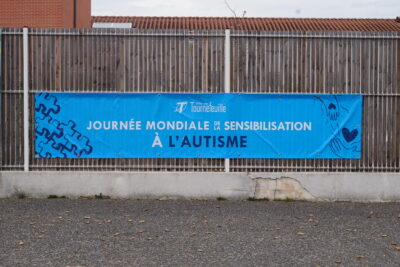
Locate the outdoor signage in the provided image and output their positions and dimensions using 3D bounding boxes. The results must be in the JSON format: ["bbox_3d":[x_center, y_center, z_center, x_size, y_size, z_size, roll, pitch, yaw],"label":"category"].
[{"bbox_3d":[-0.016,-0.093,10.210,4.000,0.795,0.030,0,2,-2],"label":"outdoor signage"}]

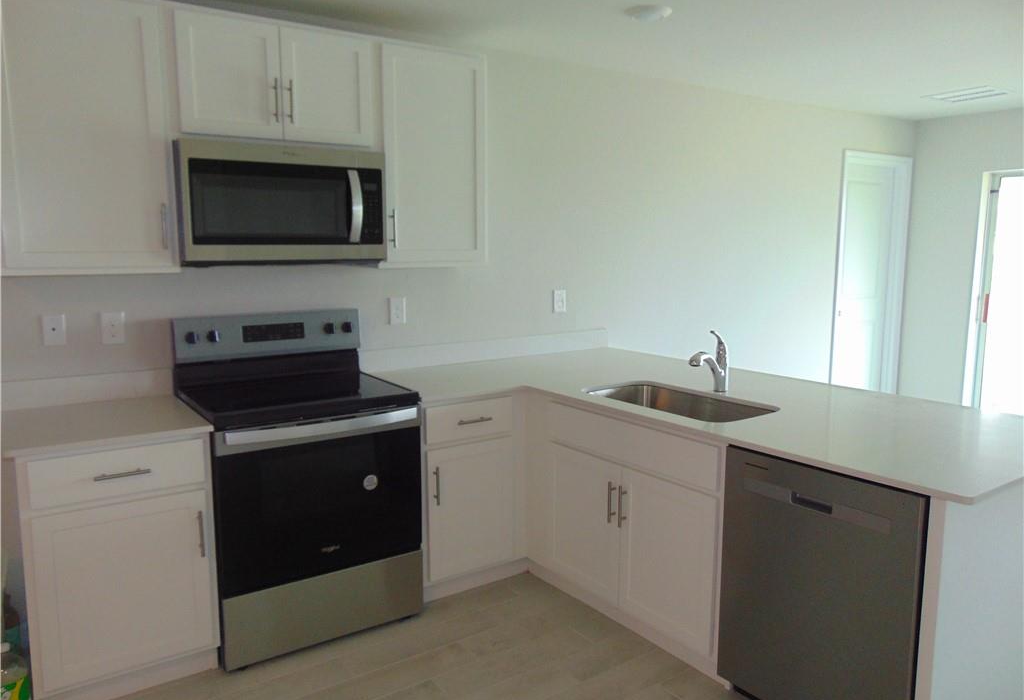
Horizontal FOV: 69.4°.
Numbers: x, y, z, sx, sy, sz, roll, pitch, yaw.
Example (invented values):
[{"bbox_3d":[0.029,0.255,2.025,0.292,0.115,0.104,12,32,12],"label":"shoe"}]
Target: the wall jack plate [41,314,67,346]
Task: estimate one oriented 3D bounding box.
[{"bbox_3d":[-1.675,-0.071,2.712,0.070,0.113,0.007,-6,9,-34],"label":"wall jack plate"}]

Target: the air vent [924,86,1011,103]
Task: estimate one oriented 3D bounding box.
[{"bbox_3d":[2.930,-1.634,4.753,0.380,0.018,0.410,-6,9,-34],"label":"air vent"}]

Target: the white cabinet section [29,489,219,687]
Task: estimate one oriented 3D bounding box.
[{"bbox_3d":[-1.357,0.720,2.558,0.487,0.542,0.520,-6,10,-34],"label":"white cabinet section"}]

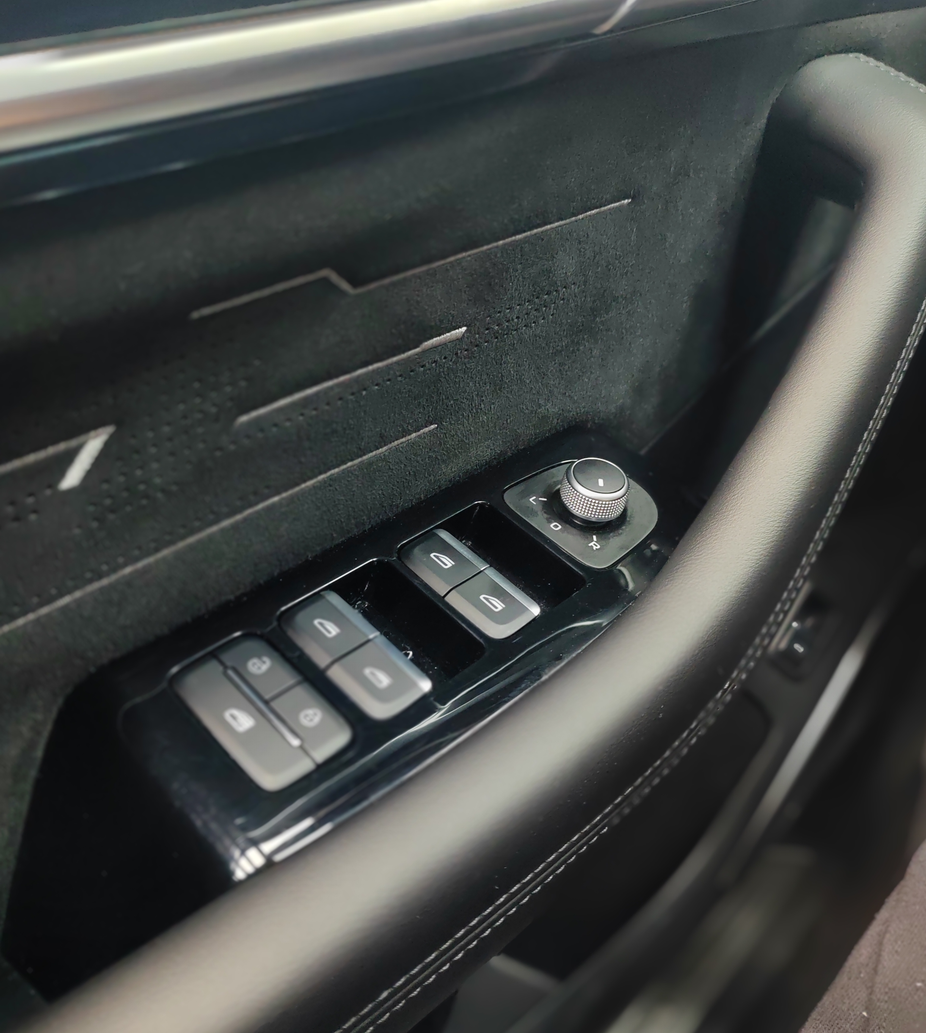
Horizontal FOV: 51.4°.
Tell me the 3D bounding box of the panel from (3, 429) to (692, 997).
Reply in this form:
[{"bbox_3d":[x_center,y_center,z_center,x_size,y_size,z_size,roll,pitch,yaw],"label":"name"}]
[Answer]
[{"bbox_3d":[-0.022,0.065,0.320,0.258,0.088,0.099,-31,49,-30],"label":"panel"}]

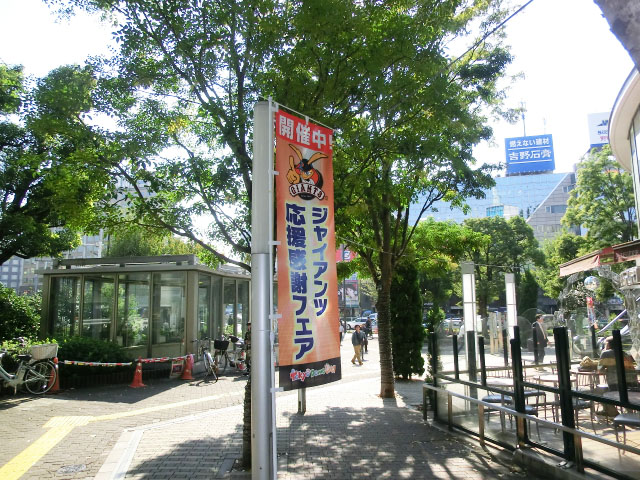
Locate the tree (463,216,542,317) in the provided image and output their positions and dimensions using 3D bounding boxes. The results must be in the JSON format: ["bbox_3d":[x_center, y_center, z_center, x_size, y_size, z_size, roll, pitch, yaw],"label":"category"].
[{"bbox_3d":[11.264,2.382,28.000,5.600,7.872,5.400,-1,-8,0],"label":"tree"}]

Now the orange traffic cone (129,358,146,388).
[{"bbox_3d":[-4.234,3.073,10.350,0.380,0.700,0.380,-1,-8,0],"label":"orange traffic cone"}]

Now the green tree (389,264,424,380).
[{"bbox_3d":[2.524,2.312,12.800,0.930,3.337,0.930,-1,-8,0],"label":"green tree"}]

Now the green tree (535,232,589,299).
[{"bbox_3d":[17.961,3.281,33.000,4.300,7.778,4.300,-1,-8,0],"label":"green tree"}]

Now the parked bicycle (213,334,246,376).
[{"bbox_3d":[-2.547,3.239,12.700,0.550,1.030,1.680,-3,-8,11],"label":"parked bicycle"}]

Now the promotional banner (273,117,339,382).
[{"bbox_3d":[-0.070,0.048,3.010,0.040,1.800,0.590,-9,-11,42],"label":"promotional banner"}]

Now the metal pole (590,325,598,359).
[{"bbox_3d":[5.373,1.993,8.700,0.090,0.643,0.090,-1,-8,0],"label":"metal pole"}]

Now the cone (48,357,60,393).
[{"bbox_3d":[-5.375,2.734,9.000,0.370,0.700,0.370,-1,-8,0],"label":"cone"}]

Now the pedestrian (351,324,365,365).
[{"bbox_3d":[1.632,4.576,19.313,0.500,1.680,0.450,4,-10,-30],"label":"pedestrian"}]

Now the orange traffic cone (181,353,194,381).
[{"bbox_3d":[-3.704,3.565,12.450,0.370,0.700,0.370,-1,-8,0],"label":"orange traffic cone"}]

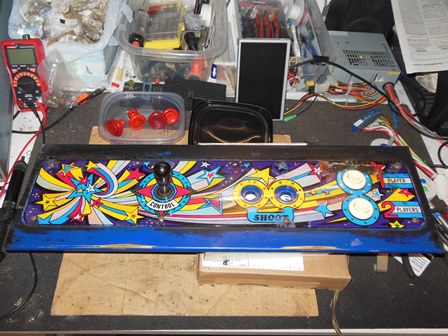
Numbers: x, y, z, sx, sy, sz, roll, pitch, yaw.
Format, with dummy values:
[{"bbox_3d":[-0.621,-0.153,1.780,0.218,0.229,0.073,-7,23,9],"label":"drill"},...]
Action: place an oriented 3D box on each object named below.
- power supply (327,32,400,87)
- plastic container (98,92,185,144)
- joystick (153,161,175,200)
[{"bbox_3d":[0.309,-0.242,0.891,0.150,0.086,0.140,0,54,-1],"label":"power supply"},{"bbox_3d":[-0.168,-0.093,0.800,0.172,0.047,0.145,0,54,-1],"label":"plastic container"},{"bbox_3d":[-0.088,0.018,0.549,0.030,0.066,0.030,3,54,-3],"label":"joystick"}]

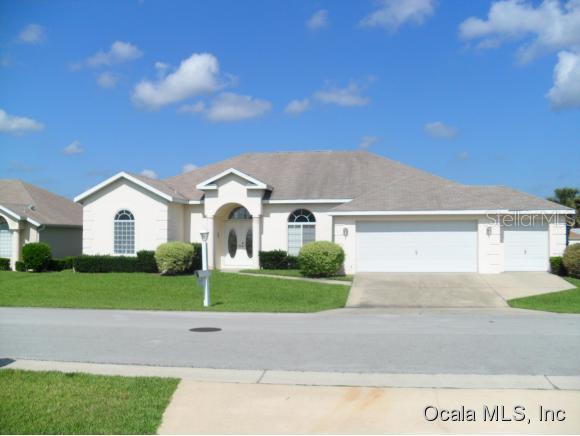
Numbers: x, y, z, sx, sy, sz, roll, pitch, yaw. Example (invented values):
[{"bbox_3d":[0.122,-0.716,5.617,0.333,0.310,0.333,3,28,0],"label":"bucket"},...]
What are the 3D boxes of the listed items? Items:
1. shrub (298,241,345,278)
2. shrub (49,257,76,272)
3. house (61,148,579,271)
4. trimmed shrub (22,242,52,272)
[{"bbox_3d":[1.218,1.601,22.700,1.779,1.439,1.700,0,-1,5],"label":"shrub"},{"bbox_3d":[-11.217,2.298,29.000,1.433,0.741,1.100,0,-1,5],"label":"shrub"},{"bbox_3d":[1.594,-0.628,30.293,20.050,6.000,13.600,0,-1,5],"label":"house"},{"bbox_3d":[-12.606,1.984,29.300,1.448,1.473,1.450,0,-1,5],"label":"trimmed shrub"}]

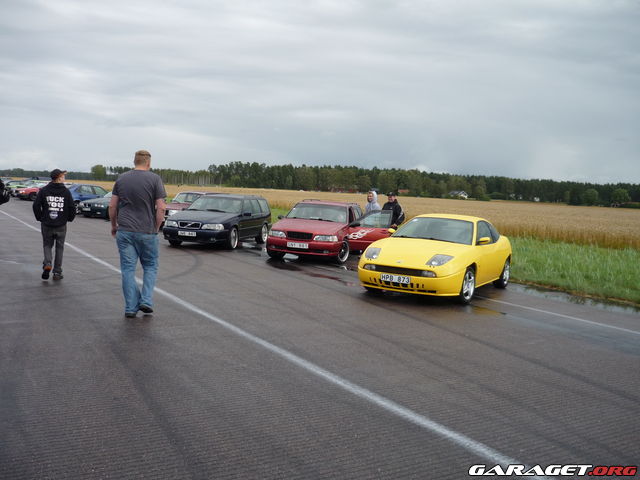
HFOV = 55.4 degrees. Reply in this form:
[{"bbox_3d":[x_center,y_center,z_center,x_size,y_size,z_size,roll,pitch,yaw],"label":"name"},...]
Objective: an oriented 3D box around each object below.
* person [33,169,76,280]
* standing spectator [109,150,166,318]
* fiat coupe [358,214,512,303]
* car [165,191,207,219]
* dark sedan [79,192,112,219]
[{"bbox_3d":[-4.100,-0.243,9.439,0.620,1.700,0.450,1,5,-20],"label":"person"},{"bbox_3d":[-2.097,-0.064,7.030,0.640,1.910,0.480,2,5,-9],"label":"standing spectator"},{"bbox_3d":[2.215,0.222,10.860,1.780,1.330,4.250,5,5,30],"label":"fiat coupe"},{"bbox_3d":[-4.745,-1.199,24.005,1.730,1.440,4.780,5,5,24],"label":"car"},{"bbox_3d":[-8.351,-1.583,26.664,1.710,1.380,4.430,5,5,29],"label":"dark sedan"}]

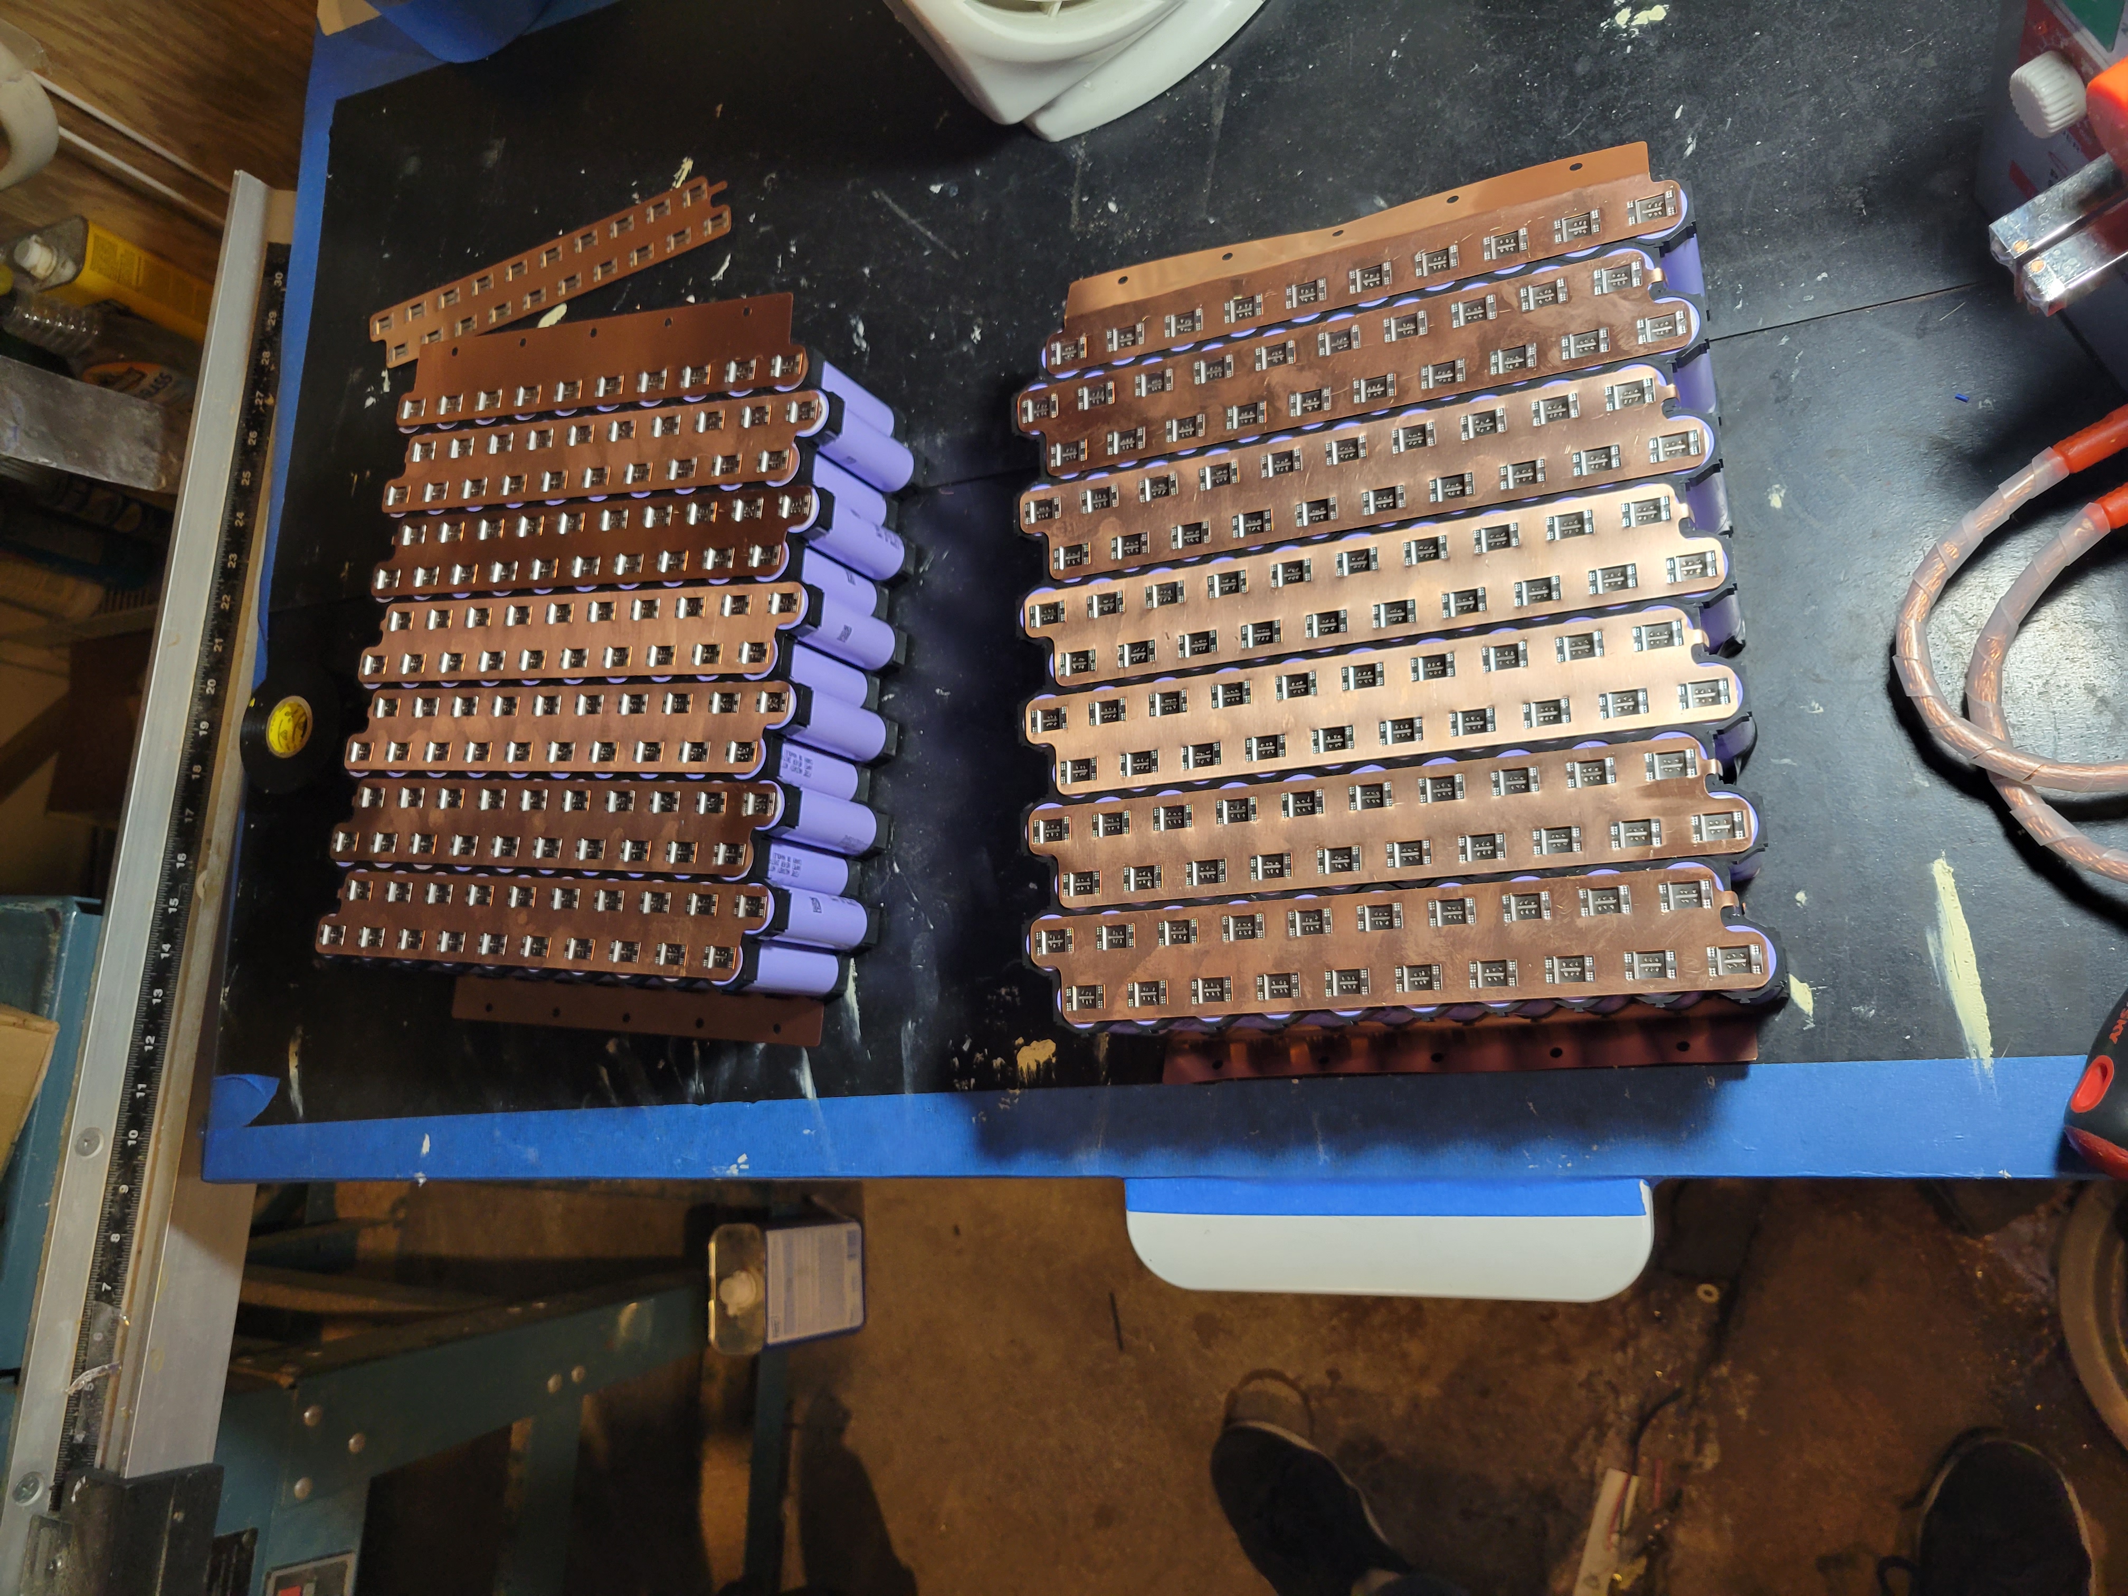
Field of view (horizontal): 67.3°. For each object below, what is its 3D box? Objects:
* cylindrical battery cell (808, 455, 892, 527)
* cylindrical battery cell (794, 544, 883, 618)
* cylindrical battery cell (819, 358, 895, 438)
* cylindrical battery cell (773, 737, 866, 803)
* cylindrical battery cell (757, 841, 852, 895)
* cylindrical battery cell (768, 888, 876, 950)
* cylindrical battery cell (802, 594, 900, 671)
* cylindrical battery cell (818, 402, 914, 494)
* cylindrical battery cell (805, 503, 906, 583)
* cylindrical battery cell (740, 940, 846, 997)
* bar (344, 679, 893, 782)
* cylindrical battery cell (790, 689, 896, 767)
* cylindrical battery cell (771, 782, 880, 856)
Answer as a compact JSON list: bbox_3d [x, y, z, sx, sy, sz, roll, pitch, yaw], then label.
[{"bbox_3d":[-0.096,-0.124,0.648,0.021,0.070,0.021,1,81,25],"label":"cylindrical battery cell"},{"bbox_3d":[-0.099,-0.086,0.643,0.021,0.070,0.021,1,81,25],"label":"cylindrical battery cell"},{"bbox_3d":[-0.092,-0.162,0.654,0.021,0.070,0.021,1,81,25],"label":"cylindrical battery cell"},{"bbox_3d":[-0.107,-0.011,0.643,0.021,0.070,0.021,1,81,25],"label":"cylindrical battery cell"},{"bbox_3d":[-0.111,0.028,0.637,0.021,0.070,0.021,-5,78,24],"label":"cylindrical battery cell"},{"bbox_3d":[-0.102,0.047,0.630,0.021,0.070,0.021,-5,78,24],"label":"cylindrical battery cell"},{"bbox_3d":[-0.092,-0.068,0.647,0.021,0.070,0.021,1,81,25],"label":"cylindrical battery cell"},{"bbox_3d":[-0.084,-0.143,0.646,0.021,0.070,0.021,1,81,25],"label":"cylindrical battery cell"},{"bbox_3d":[-0.087,-0.105,0.641,0.021,0.070,0.021,1,81,25],"label":"cylindrical battery cell"},{"bbox_3d":[-0.112,0.065,0.621,0.021,0.070,0.021,-5,79,24],"label":"cylindrical battery cell"},{"bbox_3d":[-0.206,-0.028,0.643,0.229,0.002,0.035,1,81,25],"label":"bar"},{"bbox_3d":[-0.093,-0.029,0.630,0.021,0.070,0.021,1,81,25],"label":"cylindrical battery cell"},{"bbox_3d":[-0.099,0.009,0.635,0.021,0.070,0.021,1,81,25],"label":"cylindrical battery cell"}]

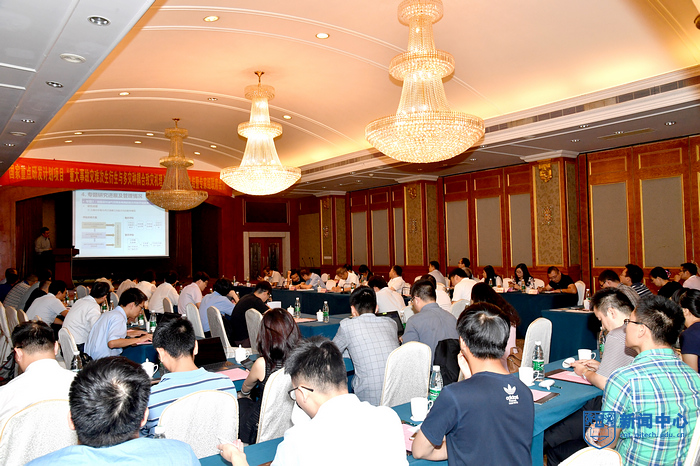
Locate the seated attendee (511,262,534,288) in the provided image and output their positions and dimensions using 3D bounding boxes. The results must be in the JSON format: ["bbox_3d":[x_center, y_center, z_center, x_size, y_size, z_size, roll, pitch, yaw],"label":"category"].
[{"bbox_3d":[3.047,1.138,9.588,0.700,1.220,0.500,0,-2,-42],"label":"seated attendee"}]

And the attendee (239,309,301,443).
[{"bbox_3d":[-0.584,1.026,3.163,0.470,1.220,0.740,0,-2,-38],"label":"attendee"}]

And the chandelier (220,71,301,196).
[{"bbox_3d":[-1.932,-2.153,11.748,1.740,2.720,1.740,-1,-2,0],"label":"chandelier"}]

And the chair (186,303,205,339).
[{"bbox_3d":[-1.731,1.321,6.827,0.550,0.920,0.430,0,-2,-38],"label":"chair"}]

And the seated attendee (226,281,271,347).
[{"bbox_3d":[-1.083,1.145,6.363,0.720,1.210,0.500,0,-2,-38],"label":"seated attendee"}]

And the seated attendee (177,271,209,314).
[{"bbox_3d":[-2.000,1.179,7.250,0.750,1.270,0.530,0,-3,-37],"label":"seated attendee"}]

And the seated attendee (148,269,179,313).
[{"bbox_3d":[-3.086,1.282,9.128,0.720,1.250,0.520,0,-3,-38],"label":"seated attendee"}]

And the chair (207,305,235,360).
[{"bbox_3d":[-1.270,1.288,6.140,0.570,0.940,0.450,0,-3,-37],"label":"chair"}]

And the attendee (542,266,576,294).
[{"bbox_3d":[3.500,1.151,9.200,0.750,1.200,0.580,0,-3,-37],"label":"attendee"}]

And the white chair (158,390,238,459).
[{"bbox_3d":[-0.821,1.165,2.619,0.420,0.920,0.550,0,-2,-38],"label":"white chair"}]

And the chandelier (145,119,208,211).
[{"bbox_3d":[-4.341,-1.711,13.670,1.480,2.310,1.480,0,-3,-38],"label":"chandelier"}]

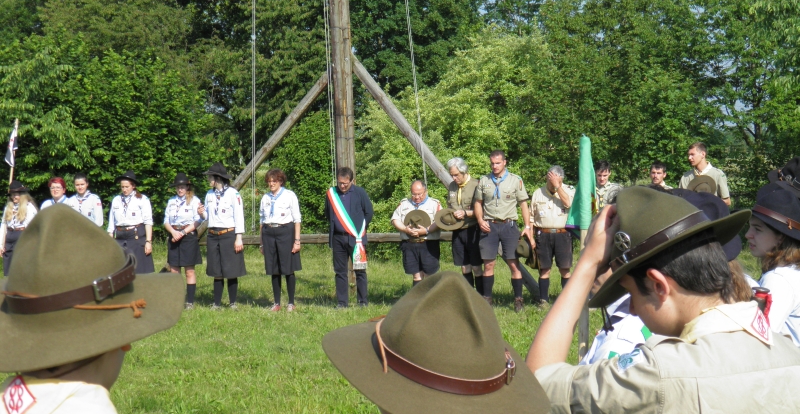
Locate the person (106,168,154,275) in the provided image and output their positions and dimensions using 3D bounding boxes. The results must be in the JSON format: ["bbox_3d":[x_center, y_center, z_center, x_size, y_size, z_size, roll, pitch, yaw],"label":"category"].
[{"bbox_3d":[-3.182,0.390,16.950,0.530,1.640,0.380,0,2,16],"label":"person"}]

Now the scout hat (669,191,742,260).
[{"bbox_3d":[0.765,0.057,3.800,0.340,0.150,0.360,-6,17,-40],"label":"scout hat"}]

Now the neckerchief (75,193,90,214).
[{"bbox_3d":[-3.767,-0.030,17.000,0.200,0.250,0.180,0,1,6],"label":"neckerchief"}]

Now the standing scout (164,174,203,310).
[{"bbox_3d":[-2.561,0.408,16.950,0.460,1.610,0.380,0,2,9],"label":"standing scout"}]

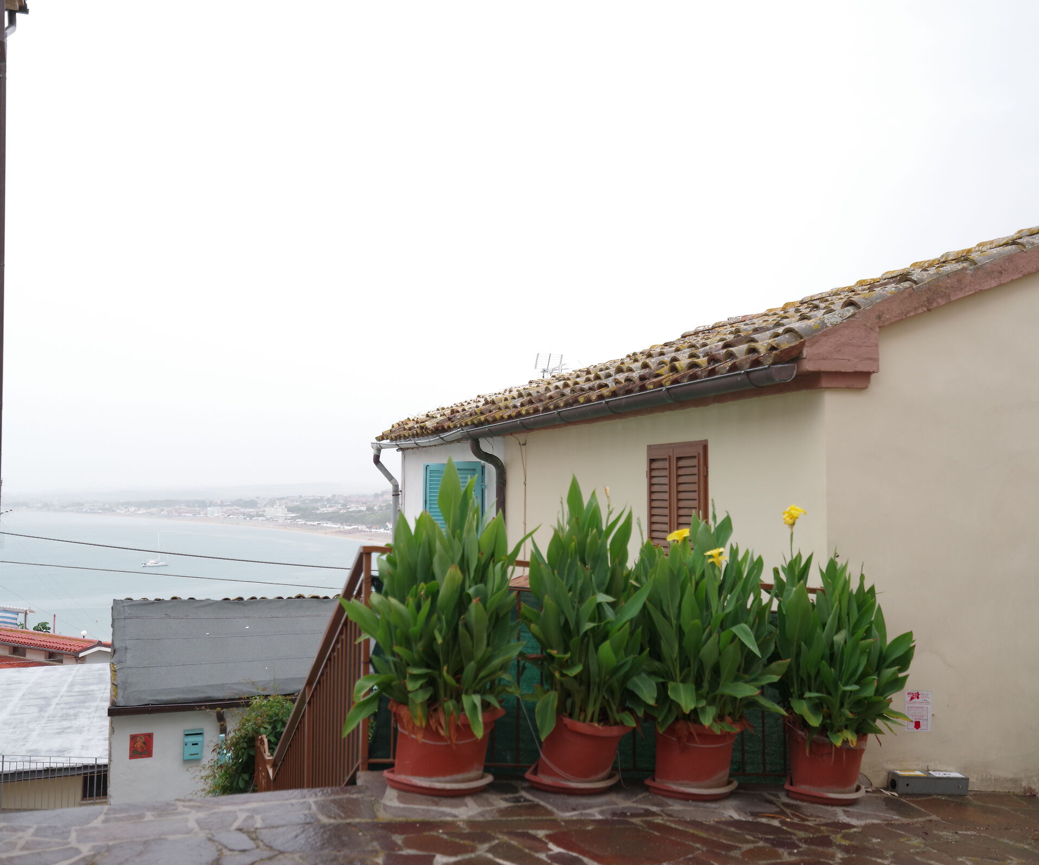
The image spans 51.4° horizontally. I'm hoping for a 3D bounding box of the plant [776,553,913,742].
[{"bbox_3d":[1.598,1.059,5.320,0.694,0.945,0.640,1,-3,-17],"label":"plant"}]

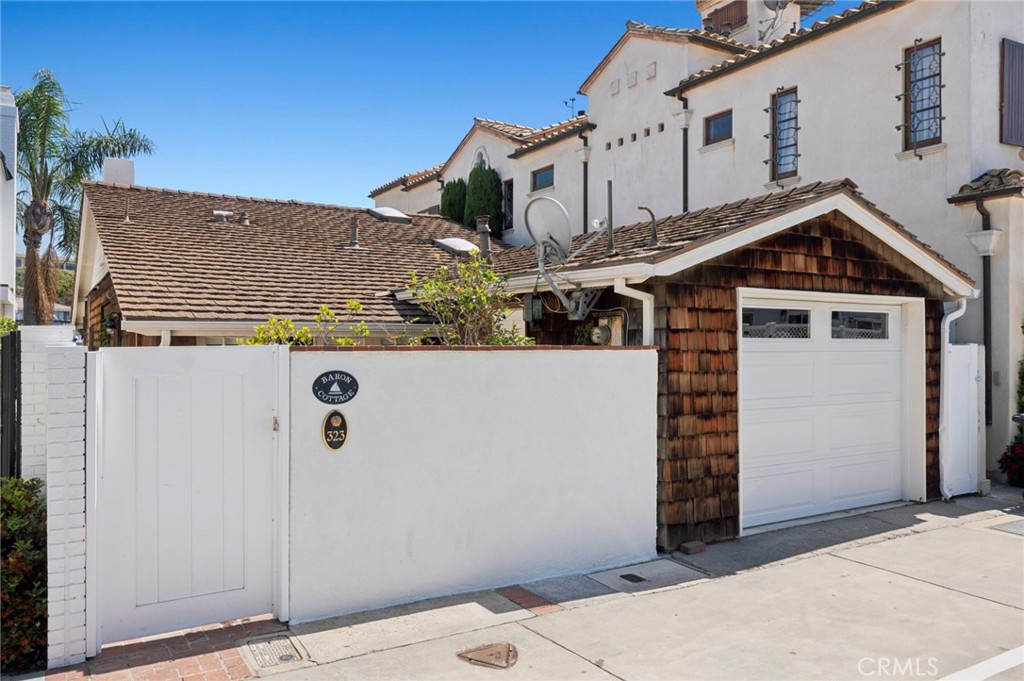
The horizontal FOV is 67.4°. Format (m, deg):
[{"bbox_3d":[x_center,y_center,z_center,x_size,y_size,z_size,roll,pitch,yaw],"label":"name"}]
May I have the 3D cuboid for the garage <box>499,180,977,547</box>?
[{"bbox_3d":[1.505,0.110,9.474,4.524,3.163,5.849,0,0,-31],"label":"garage"}]

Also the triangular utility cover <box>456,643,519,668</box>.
[{"bbox_3d":[-0.129,1.684,4.096,0.310,0.025,0.315,0,0,0],"label":"triangular utility cover"}]

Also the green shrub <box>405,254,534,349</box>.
[{"bbox_3d":[-0.335,0.476,6.200,0.950,2.407,0.920,0,0,-31],"label":"green shrub"}]

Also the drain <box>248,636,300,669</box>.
[{"bbox_3d":[-1.302,1.691,4.156,0.270,0.025,0.400,0,0,-31],"label":"drain"}]

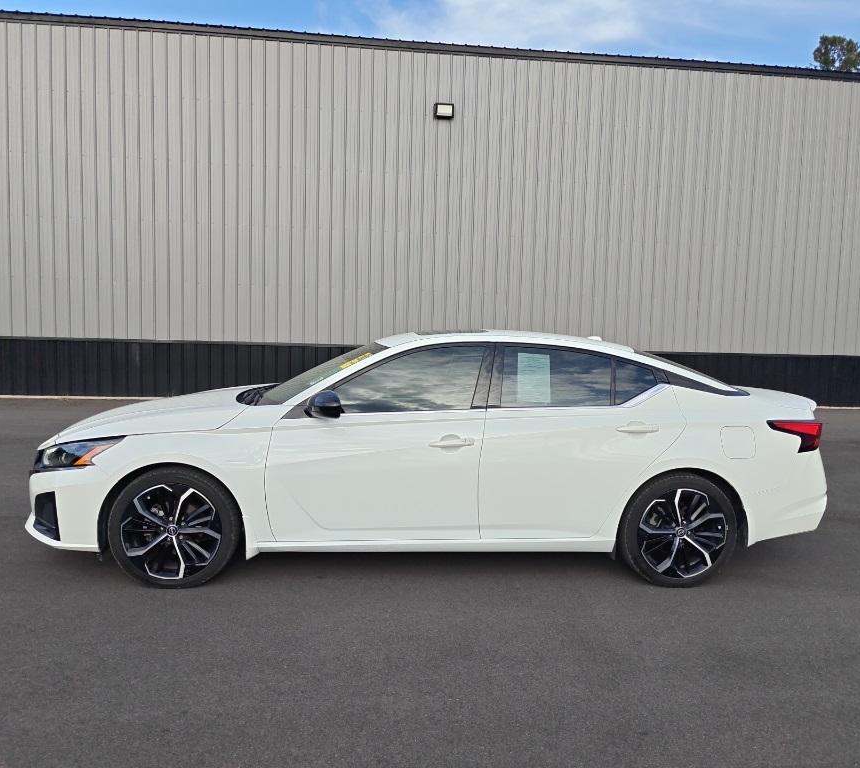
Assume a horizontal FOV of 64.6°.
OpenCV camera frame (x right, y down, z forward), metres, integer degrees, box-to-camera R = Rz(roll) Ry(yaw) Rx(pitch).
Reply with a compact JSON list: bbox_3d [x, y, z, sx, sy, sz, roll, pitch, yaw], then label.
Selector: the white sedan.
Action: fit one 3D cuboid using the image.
[{"bbox_3d":[0.034,0.352,4.618,4.900,1.440,1.890,1,4,-4],"label":"white sedan"}]

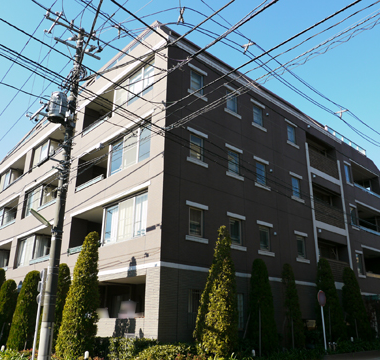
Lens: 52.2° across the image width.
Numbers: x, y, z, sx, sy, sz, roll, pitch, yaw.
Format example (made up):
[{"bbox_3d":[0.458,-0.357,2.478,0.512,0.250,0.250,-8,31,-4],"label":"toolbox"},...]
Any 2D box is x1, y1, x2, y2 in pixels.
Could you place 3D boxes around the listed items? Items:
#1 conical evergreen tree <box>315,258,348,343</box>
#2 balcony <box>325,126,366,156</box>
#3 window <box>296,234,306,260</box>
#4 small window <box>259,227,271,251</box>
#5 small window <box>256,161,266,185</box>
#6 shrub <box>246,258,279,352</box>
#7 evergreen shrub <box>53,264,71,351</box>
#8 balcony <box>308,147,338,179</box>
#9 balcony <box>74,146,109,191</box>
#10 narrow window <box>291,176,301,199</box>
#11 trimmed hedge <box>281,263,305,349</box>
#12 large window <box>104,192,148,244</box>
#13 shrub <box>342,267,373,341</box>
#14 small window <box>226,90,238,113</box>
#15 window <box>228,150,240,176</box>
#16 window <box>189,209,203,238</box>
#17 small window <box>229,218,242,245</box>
[{"bbox_3d":[6.076,5.323,17.045,1.197,3.699,1.197,18,-27,-39],"label":"conical evergreen tree"},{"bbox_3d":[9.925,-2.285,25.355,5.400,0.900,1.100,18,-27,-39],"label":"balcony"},{"bbox_3d":[5.416,3.260,18.896,0.697,1.020,0.146,18,-27,-39],"label":"window"},{"bbox_3d":[3.177,2.512,16.465,0.740,1.000,0.140,18,-27,-39],"label":"small window"},{"bbox_3d":[3.334,-0.281,18.155,0.697,1.041,0.146,18,-27,-39],"label":"small window"},{"bbox_3d":[2.600,4.501,13.953,1.145,3.292,1.145,0,-20,0],"label":"shrub"},{"bbox_3d":[-4.944,4.806,14.683,1.093,3.235,1.093,18,-27,-39],"label":"evergreen shrub"},{"bbox_3d":[7.240,-0.692,22.255,3.150,1.250,1.200,18,-27,-39],"label":"balcony"},{"bbox_3d":[-4.226,-0.434,18.633,1.145,1.873,2.966,18,-27,-39],"label":"balcony"},{"bbox_3d":[5.241,0.429,19.212,0.740,1.000,0.140,18,-27,-39],"label":"narrow window"},{"bbox_3d":[3.926,4.904,15.095,0.850,3.250,0.850,18,-27,-39],"label":"trimmed hedge"},{"bbox_3d":[-2.507,1.550,15.184,0.187,1.665,2.966,18,-27,-39],"label":"large window"},{"bbox_3d":[7.772,5.941,18.475,1.197,3.515,1.197,18,-27,-39],"label":"shrub"},{"bbox_3d":[1.866,-3.432,17.330,0.740,1.000,0.140,18,-27,-39],"label":"small window"},{"bbox_3d":[1.834,-0.685,16.312,0.740,1.000,0.140,18,-27,-39],"label":"window"},{"bbox_3d":[0.228,1.548,13.955,0.740,1.000,0.140,18,-27,-39],"label":"window"},{"bbox_3d":[1.802,2.063,15.295,0.740,1.000,0.140,18,-27,-39],"label":"small window"}]

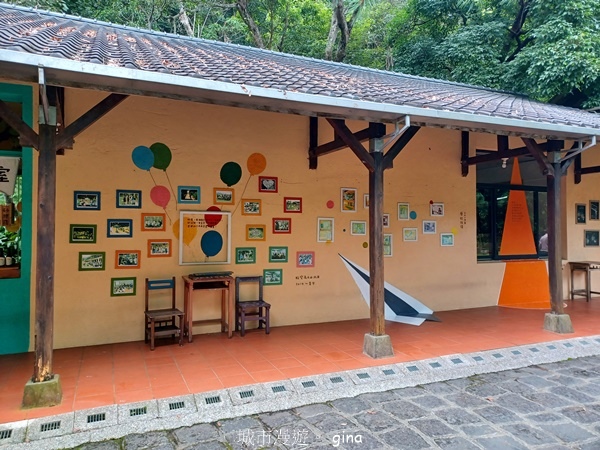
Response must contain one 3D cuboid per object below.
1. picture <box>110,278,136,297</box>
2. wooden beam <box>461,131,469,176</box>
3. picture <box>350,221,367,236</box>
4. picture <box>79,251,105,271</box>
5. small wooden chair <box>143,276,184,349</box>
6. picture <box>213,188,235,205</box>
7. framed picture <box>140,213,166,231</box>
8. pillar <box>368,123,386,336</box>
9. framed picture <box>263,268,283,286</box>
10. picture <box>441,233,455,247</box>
[{"bbox_3d":[-2.294,0.813,5.654,0.308,0.241,0.025,1,-2,-25],"label":"picture"},{"bbox_3d":[3.145,-1.397,8.220,0.090,0.968,0.090,1,-2,-25],"label":"wooden beam"},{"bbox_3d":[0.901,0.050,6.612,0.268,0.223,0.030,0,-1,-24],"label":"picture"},{"bbox_3d":[-2.566,0.455,5.357,0.284,0.226,0.028,0,-1,-23],"label":"picture"},{"bbox_3d":[-1.665,1.074,5.319,0.403,0.804,0.442,0,-1,-27],"label":"small wooden chair"},{"bbox_3d":[-1.007,-0.376,5.780,0.283,0.222,0.030,0,-1,-24],"label":"picture"},{"bbox_3d":[-1.917,-0.039,5.669,0.297,0.236,0.020,0,-1,-23],"label":"framed picture"},{"bbox_3d":[0.878,0.042,4.946,0.125,2.440,0.125,0,-1,-24],"label":"pillar"},{"bbox_3d":[-0.401,0.793,6.539,0.311,0.239,0.025,1,-2,-25],"label":"framed picture"},{"bbox_3d":[2.607,0.263,7.663,0.295,0.233,0.020,0,-1,-23],"label":"picture"}]

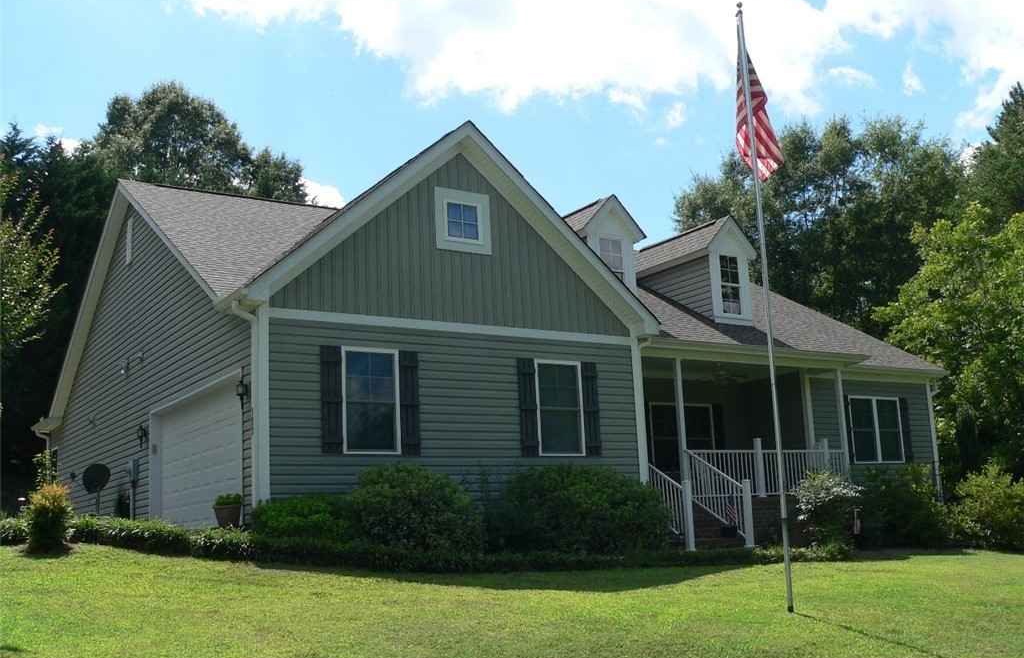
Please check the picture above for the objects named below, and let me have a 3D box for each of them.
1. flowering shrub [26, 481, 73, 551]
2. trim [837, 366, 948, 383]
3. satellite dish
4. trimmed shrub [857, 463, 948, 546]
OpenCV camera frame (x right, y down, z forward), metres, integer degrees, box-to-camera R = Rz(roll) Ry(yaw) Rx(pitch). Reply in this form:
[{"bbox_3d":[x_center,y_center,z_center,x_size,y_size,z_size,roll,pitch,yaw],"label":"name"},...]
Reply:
[{"bbox_3d":[-5.337,2.170,12.302,0.540,0.760,0.540,5,-13,-32],"label":"flowering shrub"},{"bbox_3d":[8.888,1.002,24.765,4.200,0.250,0.150,5,-13,-32],"label":"trim"},{"bbox_3d":[-7.700,2.759,19.625,0.340,0.620,0.640,-8,-13,26],"label":"satellite dish"},{"bbox_3d":[8.391,3.841,22.972,1.968,1.715,1.673,5,-13,-32],"label":"trimmed shrub"}]

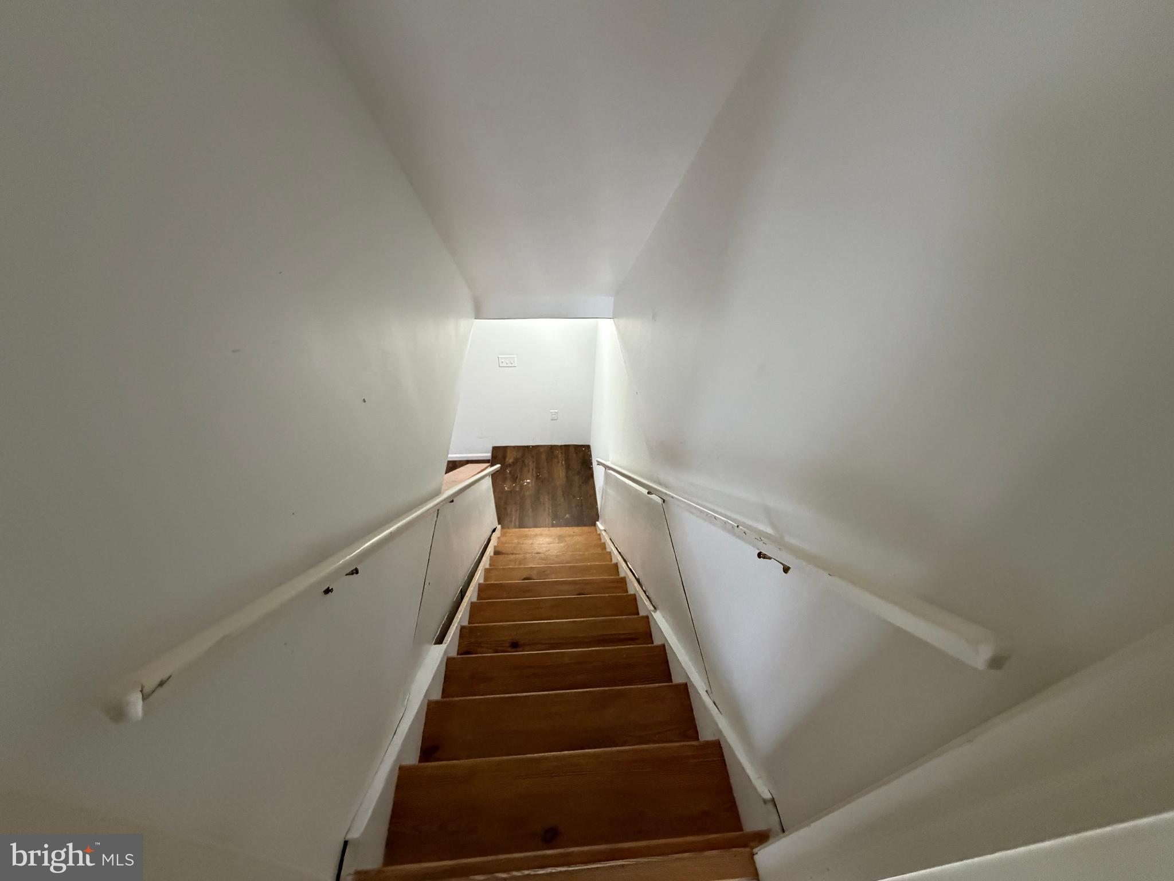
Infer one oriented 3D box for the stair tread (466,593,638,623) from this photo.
[{"bbox_3d":[-0.160,0.921,2.405,0.860,0.035,0.255,-1,40,-5],"label":"stair tread"}]

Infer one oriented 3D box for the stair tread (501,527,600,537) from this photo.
[{"bbox_3d":[-0.327,0.893,4.214,0.860,0.035,0.255,-1,40,-5],"label":"stair tread"}]

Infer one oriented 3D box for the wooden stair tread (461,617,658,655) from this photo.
[{"bbox_3d":[-0.132,0.926,2.104,0.860,0.035,0.255,-1,40,-5],"label":"wooden stair tread"}]

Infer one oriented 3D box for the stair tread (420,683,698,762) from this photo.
[{"bbox_3d":[-0.076,0.936,1.501,0.860,0.035,0.255,-1,40,-5],"label":"stair tread"}]

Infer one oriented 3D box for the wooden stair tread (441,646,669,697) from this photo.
[{"bbox_3d":[-0.104,0.931,1.802,0.860,0.035,0.255,-1,40,-5],"label":"wooden stair tread"}]

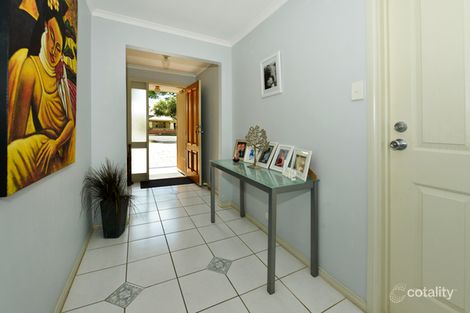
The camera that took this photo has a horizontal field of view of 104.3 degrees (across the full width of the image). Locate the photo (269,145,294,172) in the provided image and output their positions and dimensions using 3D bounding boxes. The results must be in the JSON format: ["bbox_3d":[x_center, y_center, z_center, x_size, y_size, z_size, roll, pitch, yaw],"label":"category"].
[{"bbox_3d":[0.446,0.007,1.783,0.022,0.268,0.196,21,-5,-26],"label":"photo"}]

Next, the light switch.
[{"bbox_3d":[0.793,-0.432,1.194,0.014,0.115,0.076,-1,5,-27],"label":"light switch"}]

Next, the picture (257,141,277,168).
[{"bbox_3d":[0.342,-0.022,1.950,0.022,0.273,0.216,21,-5,-26],"label":"picture"}]

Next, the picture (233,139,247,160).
[{"bbox_3d":[0.073,-0.079,2.326,0.175,0.258,0.022,5,-9,36],"label":"picture"}]

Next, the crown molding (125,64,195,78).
[{"bbox_3d":[-1.567,-1.867,4.021,1.463,0.085,0.080,-1,5,-27],"label":"crown molding"}]

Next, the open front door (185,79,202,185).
[{"bbox_3d":[-0.901,-0.512,3.982,0.045,2.101,0.824,-2,5,-34],"label":"open front door"}]

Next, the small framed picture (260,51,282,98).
[{"bbox_3d":[0.372,-0.865,1.962,0.025,0.417,0.330,-1,5,-27],"label":"small framed picture"}]

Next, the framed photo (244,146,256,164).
[{"bbox_3d":[0.192,-0.026,2.199,0.020,0.180,0.149,13,-4,-39],"label":"framed photo"}]

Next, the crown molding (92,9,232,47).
[{"bbox_3d":[-0.762,-1.586,2.317,1.669,0.085,0.080,-1,5,-27],"label":"crown molding"}]

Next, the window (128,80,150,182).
[{"bbox_3d":[-2.023,-0.521,3.866,0.381,2.091,0.070,-1,5,-27],"label":"window"}]

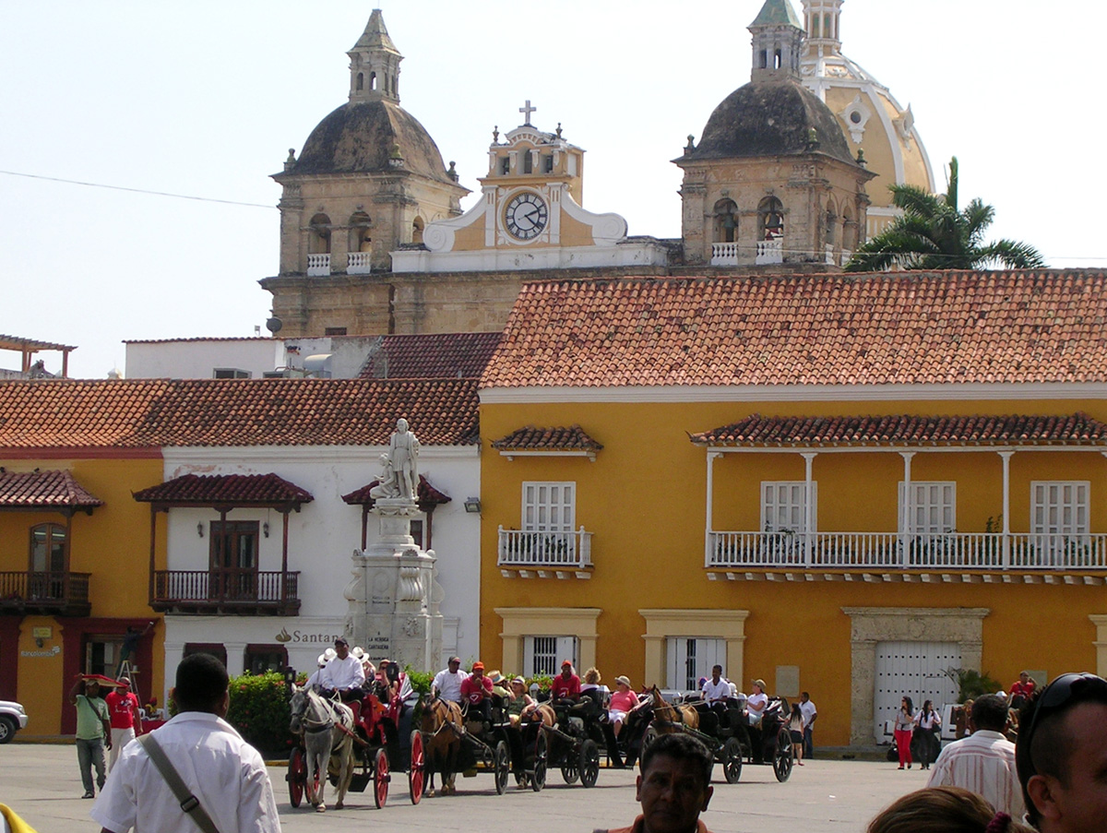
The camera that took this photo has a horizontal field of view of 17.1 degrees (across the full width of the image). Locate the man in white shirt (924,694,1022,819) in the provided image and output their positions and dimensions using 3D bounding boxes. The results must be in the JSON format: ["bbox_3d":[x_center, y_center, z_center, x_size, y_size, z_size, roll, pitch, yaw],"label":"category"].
[{"bbox_3d":[1.937,2.067,16.500,0.540,1.640,0.340,1,-4,0],"label":"man in white shirt"}]

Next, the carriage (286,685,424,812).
[{"bbox_3d":[-2.869,4.485,50.560,1.500,1.750,4.600,0,-4,10],"label":"carriage"}]

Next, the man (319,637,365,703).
[{"bbox_3d":[-2.846,3.606,49.500,0.580,1.280,0.680,0,-4,9],"label":"man"}]

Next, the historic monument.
[{"bbox_3d":[-3.695,3.997,85.500,2.000,7.927,2.000,-1,-5,25],"label":"historic monument"}]

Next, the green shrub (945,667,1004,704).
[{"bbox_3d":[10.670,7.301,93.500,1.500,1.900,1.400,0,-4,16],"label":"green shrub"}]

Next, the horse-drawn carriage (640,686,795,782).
[{"bbox_3d":[2.944,5.876,67.840,1.500,1.750,4.650,-1,-5,28],"label":"horse-drawn carriage"}]

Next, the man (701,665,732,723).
[{"bbox_3d":[2.972,5.171,67.200,0.540,1.280,0.680,-1,-5,22],"label":"man"}]

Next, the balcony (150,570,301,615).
[{"bbox_3d":[-9.088,4.869,101.434,3.959,1.213,1.000,0,-4,17],"label":"balcony"}]

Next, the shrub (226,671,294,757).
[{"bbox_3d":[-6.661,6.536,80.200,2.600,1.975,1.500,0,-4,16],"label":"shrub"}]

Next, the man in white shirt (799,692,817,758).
[{"bbox_3d":[6.664,8.058,96.192,0.360,1.700,0.500,5,-6,-40],"label":"man in white shirt"}]

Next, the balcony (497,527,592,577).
[{"bbox_3d":[-0.215,3.650,98.947,2.384,1.358,0.900,0,-4,17],"label":"balcony"}]

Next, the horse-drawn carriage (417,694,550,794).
[{"bbox_3d":[-1.289,5.127,58.433,1.500,1.700,4.650,0,-4,15],"label":"horse-drawn carriage"}]

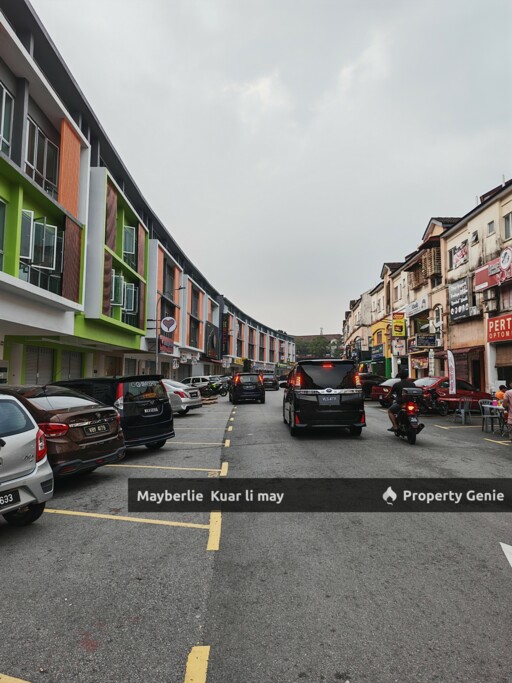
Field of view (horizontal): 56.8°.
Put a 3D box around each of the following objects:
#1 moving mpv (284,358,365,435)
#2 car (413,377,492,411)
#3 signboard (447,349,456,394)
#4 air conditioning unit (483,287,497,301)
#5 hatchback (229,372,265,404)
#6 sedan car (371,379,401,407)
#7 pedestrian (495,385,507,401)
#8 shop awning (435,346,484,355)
[{"bbox_3d":[1.760,1.587,13.850,1.840,1.890,4.900,0,-5,0],"label":"moving mpv"},{"bbox_3d":[8.030,2.246,19.400,4.400,1.480,1.730,2,-5,-25],"label":"car"},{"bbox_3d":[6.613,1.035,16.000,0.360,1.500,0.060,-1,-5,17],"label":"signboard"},{"bbox_3d":[10.500,-2.135,21.300,0.300,0.570,0.770,1,-5,-6],"label":"air conditioning unit"},{"bbox_3d":[-0.560,2.801,27.800,1.810,1.670,4.500,1,-5,-5],"label":"hatchback"},{"bbox_3d":[8.300,2.773,25.000,4.350,1.480,1.720,2,-5,-20],"label":"sedan car"},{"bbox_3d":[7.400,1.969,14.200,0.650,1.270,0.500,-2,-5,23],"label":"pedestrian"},{"bbox_3d":[10.500,0.495,24.600,0.850,0.380,4.500,1,-5,-6],"label":"shop awning"}]

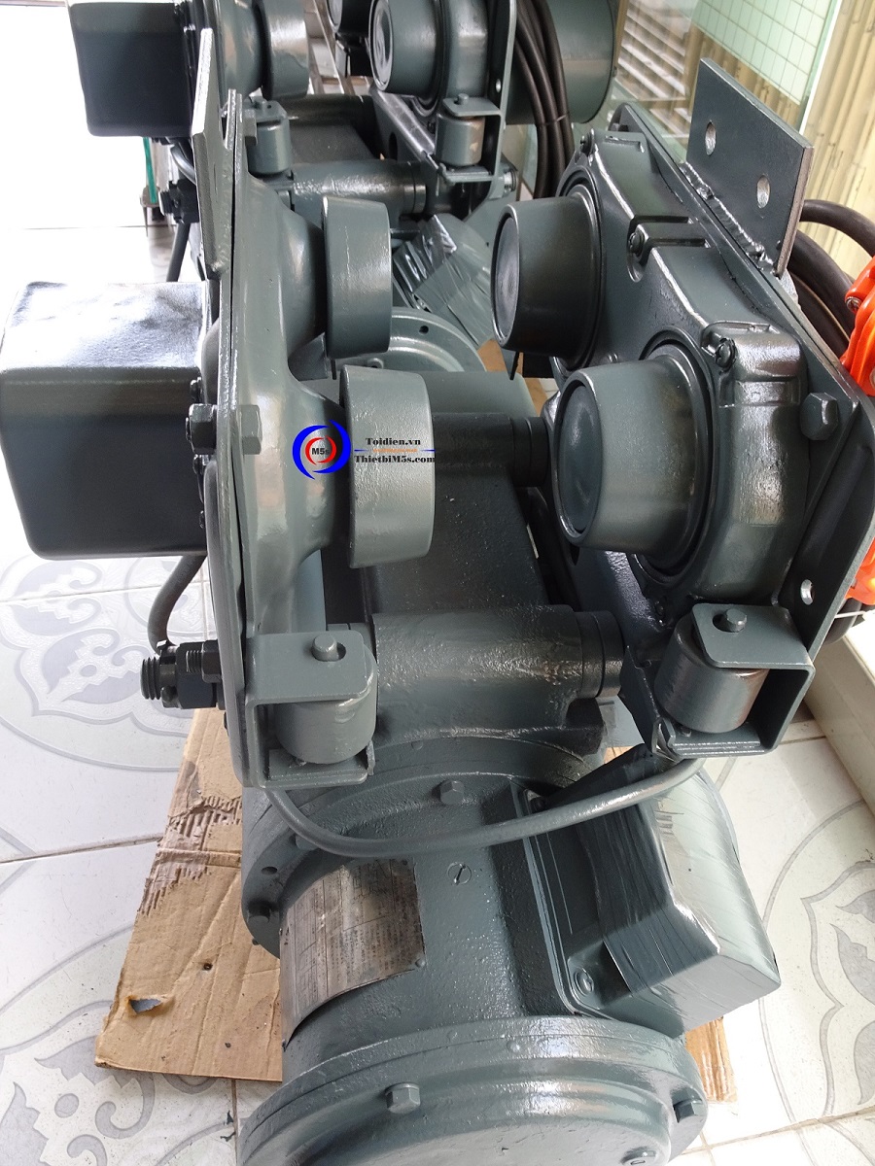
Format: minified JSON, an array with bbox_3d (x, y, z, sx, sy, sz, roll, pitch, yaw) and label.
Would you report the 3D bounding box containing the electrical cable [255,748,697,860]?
[{"bbox_3d":[0.028,0.125,0.516,0.249,0.081,0.064,-2,43,-8],"label":"electrical cable"}]

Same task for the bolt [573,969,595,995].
[{"bbox_3d":[0.076,0.206,0.487,0.006,0.013,0.013,-28,40,14],"label":"bolt"}]

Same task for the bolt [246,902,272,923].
[{"bbox_3d":[-0.118,0.217,0.623,0.015,0.014,0.008,-2,41,-8],"label":"bolt"}]

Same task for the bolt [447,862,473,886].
[{"bbox_3d":[0.013,0.165,0.534,0.013,0.005,0.013,-2,41,-8],"label":"bolt"}]

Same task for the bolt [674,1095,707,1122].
[{"bbox_3d":[0.136,0.281,0.505,0.015,0.014,0.008,-2,41,-8],"label":"bolt"}]

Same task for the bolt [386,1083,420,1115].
[{"bbox_3d":[-0.016,0.243,0.446,0.015,0.014,0.008,-2,41,-8],"label":"bolt"}]

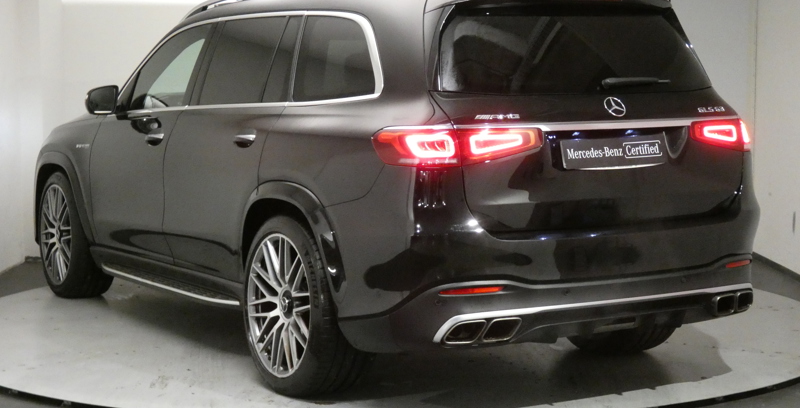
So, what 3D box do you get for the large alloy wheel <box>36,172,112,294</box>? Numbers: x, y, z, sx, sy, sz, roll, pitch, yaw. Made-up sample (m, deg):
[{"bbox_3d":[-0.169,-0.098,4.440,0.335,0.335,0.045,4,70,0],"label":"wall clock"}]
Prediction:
[{"bbox_3d":[-2.007,0.181,8.789,0.290,0.810,0.810,-4,6,-30],"label":"large alloy wheel"}]

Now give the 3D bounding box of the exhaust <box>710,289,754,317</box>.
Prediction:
[{"bbox_3d":[1.400,0.401,5.956,0.295,0.090,0.140,-4,6,-30],"label":"exhaust"}]

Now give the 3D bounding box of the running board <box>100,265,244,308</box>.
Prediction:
[{"bbox_3d":[-1.228,0.416,7.353,0.210,0.075,1.780,-4,6,-30],"label":"running board"}]

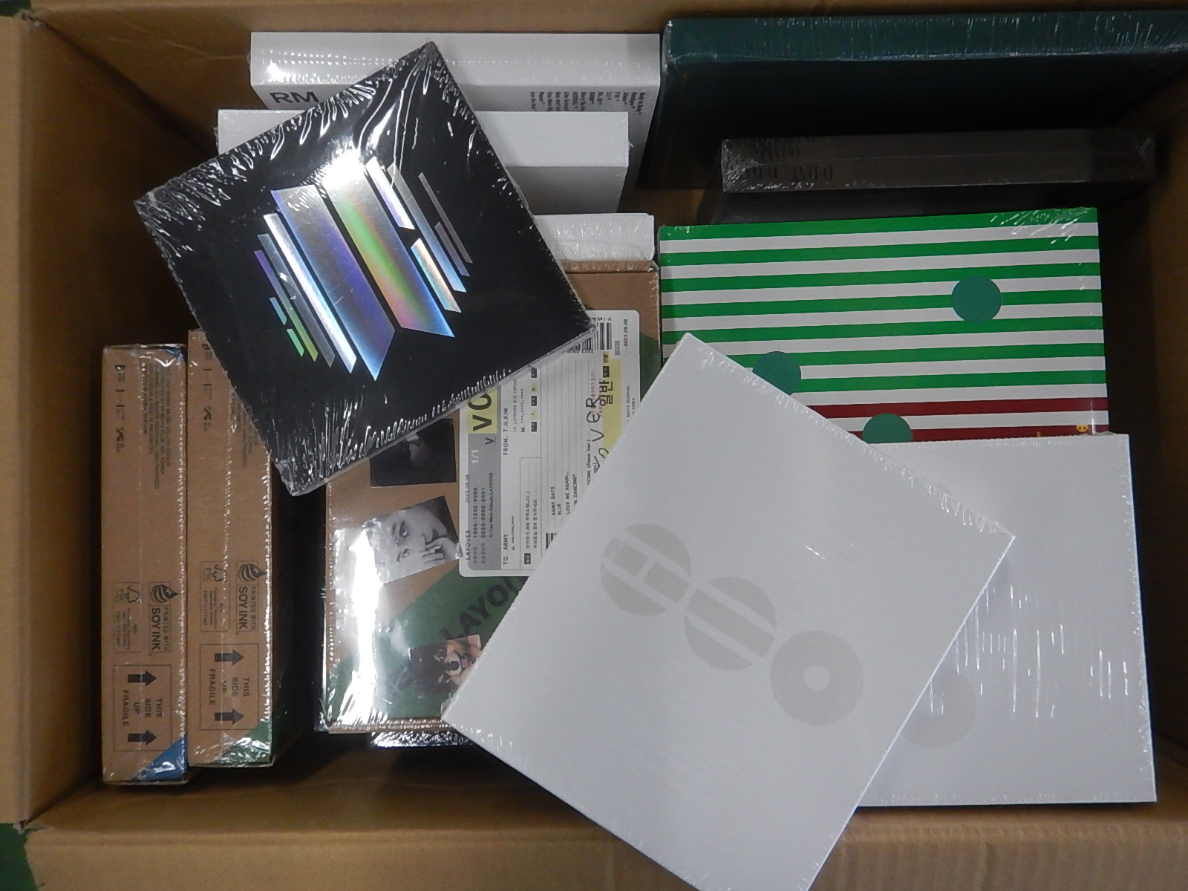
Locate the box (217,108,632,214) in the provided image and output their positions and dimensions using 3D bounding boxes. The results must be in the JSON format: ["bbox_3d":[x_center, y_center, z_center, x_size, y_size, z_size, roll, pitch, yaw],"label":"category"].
[{"bbox_3d":[-0.086,-0.146,0.477,0.200,0.153,0.028,0,88,-2],"label":"box"}]

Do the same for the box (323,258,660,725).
[{"bbox_3d":[-0.046,0.024,0.399,0.153,0.041,0.216,-1,89,-1],"label":"box"}]

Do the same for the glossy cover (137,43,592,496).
[{"bbox_3d":[-0.099,-0.076,0.363,0.142,0.022,0.142,-29,89,0],"label":"glossy cover"}]

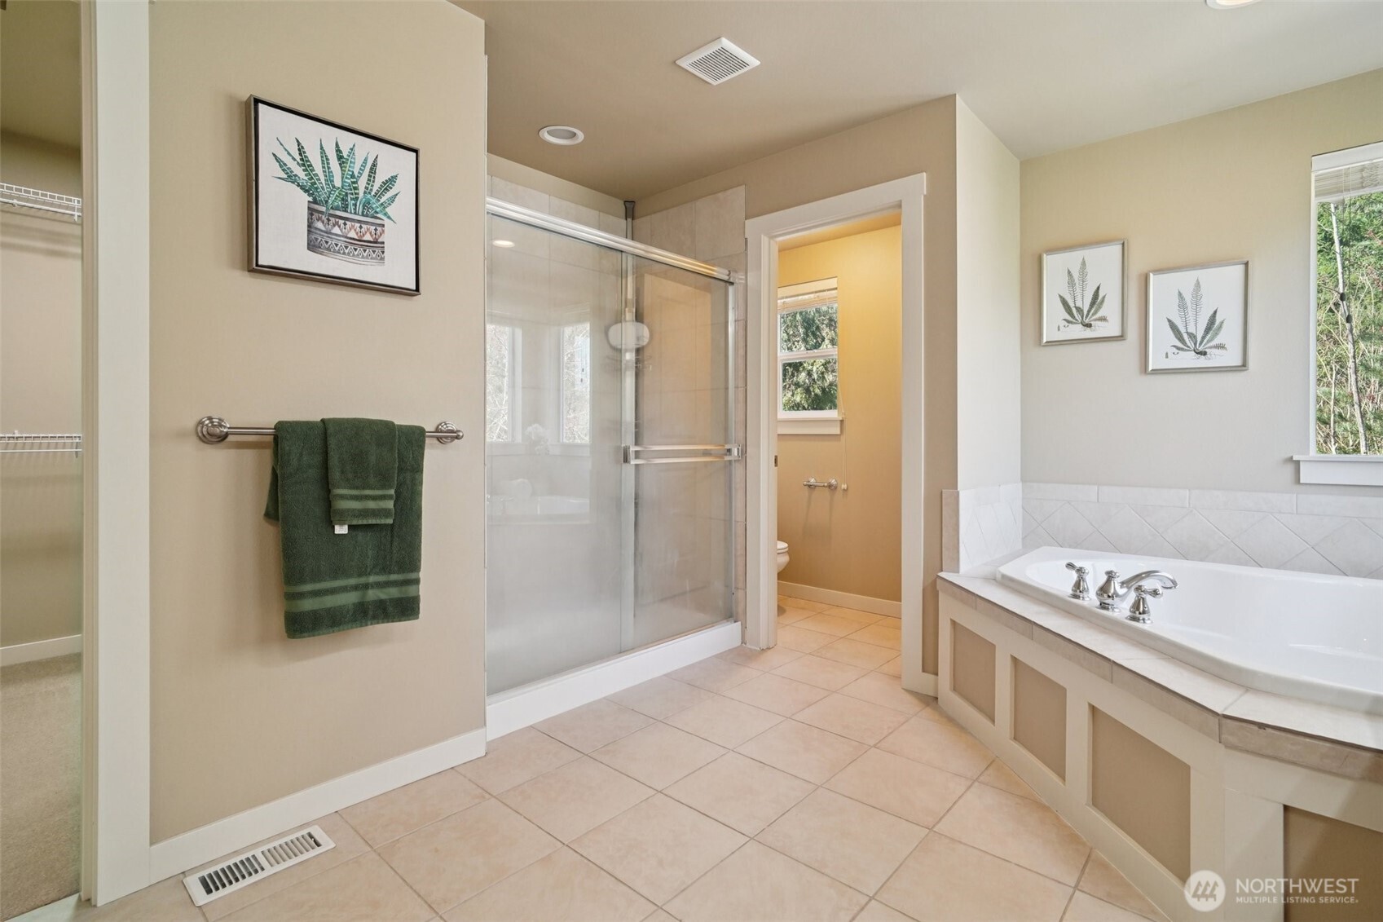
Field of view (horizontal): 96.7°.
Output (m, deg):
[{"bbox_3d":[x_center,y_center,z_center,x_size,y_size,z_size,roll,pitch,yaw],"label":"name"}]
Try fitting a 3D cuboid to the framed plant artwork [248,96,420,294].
[{"bbox_3d":[-0.992,-0.718,1.736,0.042,0.430,0.425,0,0,42],"label":"framed plant artwork"}]

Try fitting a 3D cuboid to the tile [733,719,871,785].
[{"bbox_3d":[0.384,0.998,2.122,0.338,0.010,0.338,0,1,42],"label":"tile"}]

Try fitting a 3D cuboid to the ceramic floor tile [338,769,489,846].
[{"bbox_3d":[-0.813,1.026,1.827,0.240,0.010,0.336,0,0,42],"label":"ceramic floor tile"}]

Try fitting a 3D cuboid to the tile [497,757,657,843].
[{"bbox_3d":[-0.351,1.029,1.891,0.336,0.010,0.336,0,0,42],"label":"tile"}]

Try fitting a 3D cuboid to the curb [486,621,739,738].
[{"bbox_3d":[-0.279,0.944,2.810,0.116,0.122,1.471,0,0,42],"label":"curb"}]

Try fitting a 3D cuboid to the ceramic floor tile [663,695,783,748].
[{"bbox_3d":[0.126,0.997,2.354,0.338,0.010,0.338,0,1,42],"label":"ceramic floor tile"}]

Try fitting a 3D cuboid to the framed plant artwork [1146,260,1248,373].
[{"bbox_3d":[2.163,-0.603,2.636,0.338,0.450,0.022,0,1,42],"label":"framed plant artwork"}]

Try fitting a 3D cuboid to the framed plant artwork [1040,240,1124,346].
[{"bbox_3d":[1.898,-0.808,2.980,0.347,0.447,0.022,0,0,42],"label":"framed plant artwork"}]

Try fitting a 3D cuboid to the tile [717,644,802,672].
[{"bbox_3d":[0.348,0.998,3.143,0.326,0.010,0.336,0,0,42],"label":"tile"}]

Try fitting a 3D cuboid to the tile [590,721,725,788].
[{"bbox_3d":[-0.113,1.025,2.149,0.336,0.010,0.336,0,0,42],"label":"tile"}]

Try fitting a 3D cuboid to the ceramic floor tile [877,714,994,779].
[{"bbox_3d":[0.852,0.972,2.099,0.328,0.010,0.335,0,0,42],"label":"ceramic floor tile"}]

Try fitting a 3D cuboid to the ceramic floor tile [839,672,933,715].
[{"bbox_3d":[0.837,0.972,2.581,0.328,0.010,0.335,0,0,42],"label":"ceramic floor tile"}]

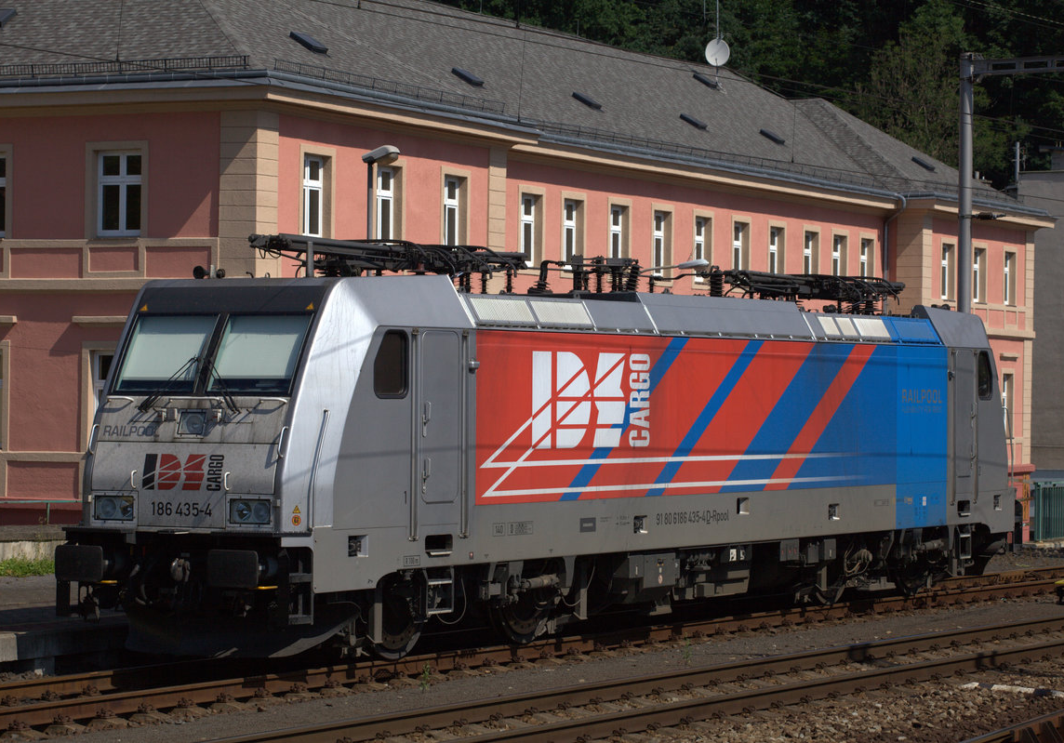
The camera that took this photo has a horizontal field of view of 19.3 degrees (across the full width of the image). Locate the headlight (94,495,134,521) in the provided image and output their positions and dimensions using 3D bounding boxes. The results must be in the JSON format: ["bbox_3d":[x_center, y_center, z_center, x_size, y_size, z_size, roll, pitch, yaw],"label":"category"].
[{"bbox_3d":[-3.935,1.301,29.724,0.460,0.235,0.120,0,-3,30],"label":"headlight"}]

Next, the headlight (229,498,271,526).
[{"bbox_3d":[-2.576,1.299,28.949,0.460,0.235,0.120,0,-3,30],"label":"headlight"}]

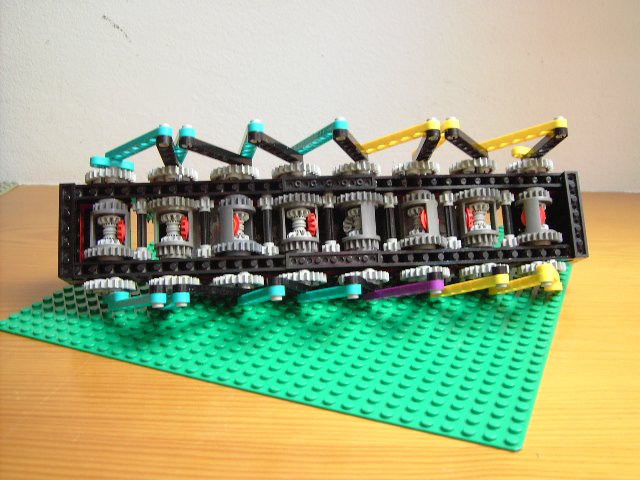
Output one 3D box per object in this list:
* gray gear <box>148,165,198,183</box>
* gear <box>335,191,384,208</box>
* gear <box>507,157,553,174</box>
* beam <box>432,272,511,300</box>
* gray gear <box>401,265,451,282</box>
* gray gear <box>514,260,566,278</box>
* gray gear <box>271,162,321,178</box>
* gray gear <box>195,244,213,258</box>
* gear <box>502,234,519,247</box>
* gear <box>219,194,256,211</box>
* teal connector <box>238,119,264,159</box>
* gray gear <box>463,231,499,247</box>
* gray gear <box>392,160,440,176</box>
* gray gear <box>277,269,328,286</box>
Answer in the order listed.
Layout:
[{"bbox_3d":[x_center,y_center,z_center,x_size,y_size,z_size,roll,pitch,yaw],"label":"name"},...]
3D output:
[{"bbox_3d":[-0.075,-0.033,0.336,0.025,0.008,0.025,-2,-12,-5],"label":"gray gear"},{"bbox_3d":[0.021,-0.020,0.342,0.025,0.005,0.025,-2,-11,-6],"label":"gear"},{"bbox_3d":[0.114,-0.039,0.354,0.025,0.008,0.025,-2,-12,-5],"label":"gear"},{"bbox_3d":[0.073,0.024,0.322,0.008,0.004,0.056,4,-13,-30],"label":"beam"},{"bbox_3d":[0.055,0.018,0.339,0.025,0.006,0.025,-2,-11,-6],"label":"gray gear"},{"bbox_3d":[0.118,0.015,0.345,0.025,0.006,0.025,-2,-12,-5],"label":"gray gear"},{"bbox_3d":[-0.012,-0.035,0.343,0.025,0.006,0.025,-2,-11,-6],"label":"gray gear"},{"bbox_3d":[-0.058,0.006,0.332,0.010,0.007,0.010,-2,-12,-5],"label":"gray gear"},{"bbox_3d":[0.102,0.001,0.347,0.010,0.008,0.010,-2,-11,-6],"label":"gear"},{"bbox_3d":[-0.043,-0.018,0.337,0.019,0.008,0.019,-2,-11,-6],"label":"gear"},{"bbox_3d":[-0.035,-0.048,0.322,0.008,0.004,0.046,0,-12,-14],"label":"teal connector"},{"bbox_3d":[0.086,0.001,0.342,0.019,0.008,0.019,-2,-12,-5],"label":"gray gear"},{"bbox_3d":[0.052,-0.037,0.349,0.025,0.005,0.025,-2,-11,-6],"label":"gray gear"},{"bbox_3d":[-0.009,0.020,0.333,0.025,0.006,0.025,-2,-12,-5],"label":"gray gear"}]

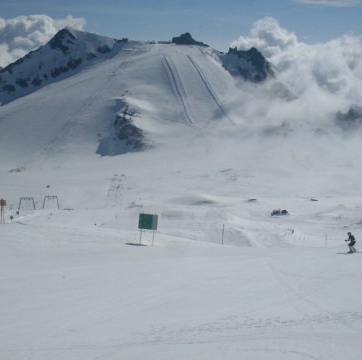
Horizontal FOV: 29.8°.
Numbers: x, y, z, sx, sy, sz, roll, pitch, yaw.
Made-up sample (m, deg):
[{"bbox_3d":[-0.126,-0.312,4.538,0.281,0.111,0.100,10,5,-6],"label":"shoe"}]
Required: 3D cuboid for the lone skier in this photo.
[{"bbox_3d":[12.619,4.675,50.500,0.800,1.550,0.600,0,3,-5],"label":"lone skier"}]

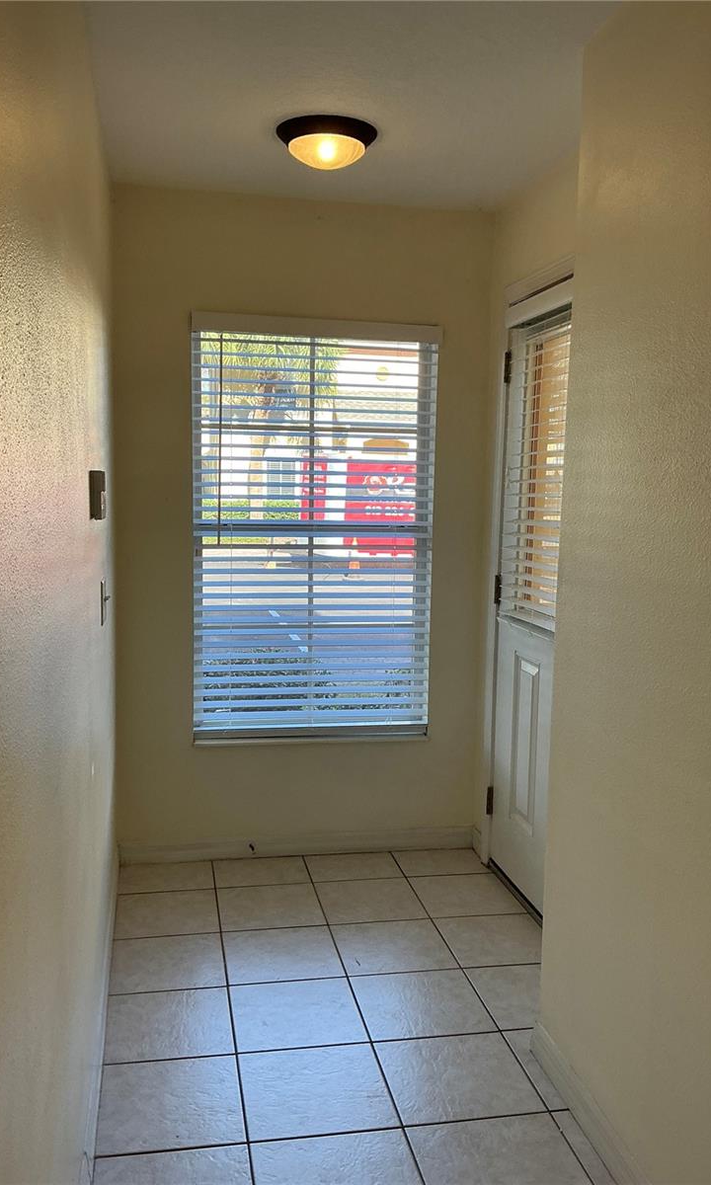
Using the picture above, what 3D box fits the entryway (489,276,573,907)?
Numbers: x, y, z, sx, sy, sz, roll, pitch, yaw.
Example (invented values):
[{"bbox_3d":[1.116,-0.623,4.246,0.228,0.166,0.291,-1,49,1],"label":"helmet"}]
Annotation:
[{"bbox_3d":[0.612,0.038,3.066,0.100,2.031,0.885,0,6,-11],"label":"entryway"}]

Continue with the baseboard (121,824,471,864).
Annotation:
[{"bbox_3d":[-0.203,0.964,3.663,1.357,0.086,0.018,0,6,-11],"label":"baseboard"}]

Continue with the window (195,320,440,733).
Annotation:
[{"bbox_3d":[-0.147,-0.237,3.556,0.906,1.502,0.075,0,6,-11],"label":"window"}]

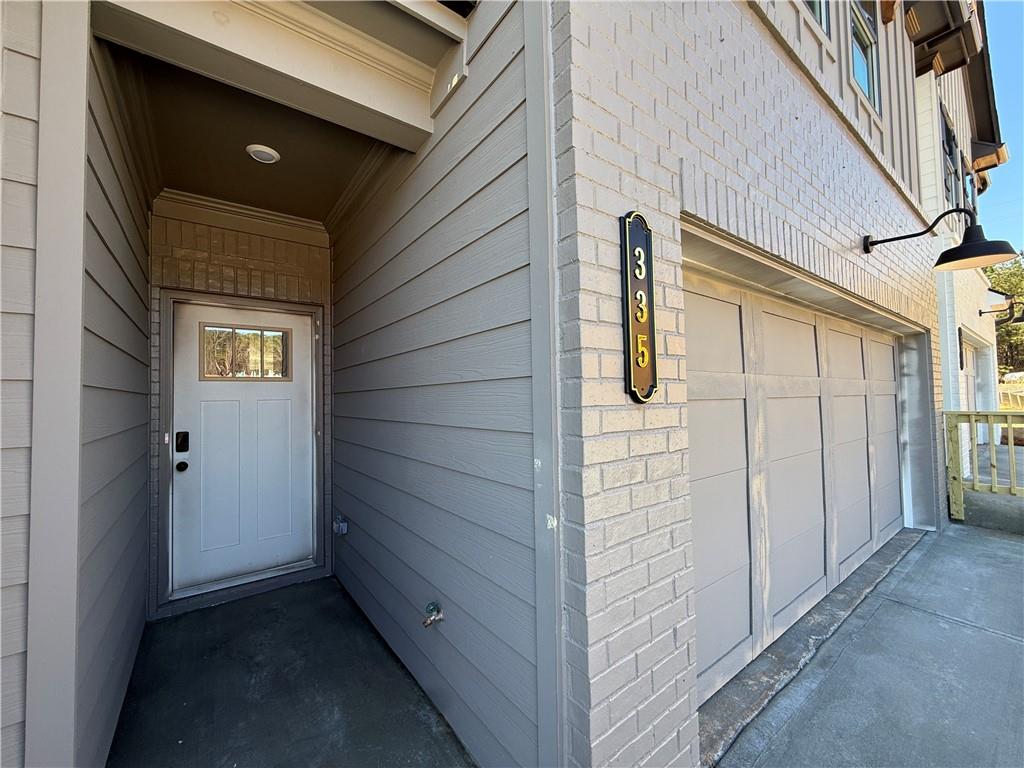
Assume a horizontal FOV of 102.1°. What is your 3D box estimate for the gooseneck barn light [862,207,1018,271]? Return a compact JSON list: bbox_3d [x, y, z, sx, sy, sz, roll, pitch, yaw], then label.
[{"bbox_3d":[2.750,-0.927,2.702,0.355,0.375,0.695,0,-2,-37],"label":"gooseneck barn light"}]

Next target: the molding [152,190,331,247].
[{"bbox_3d":[-1.977,-1.244,3.151,1.150,0.175,0.095,0,-2,-37],"label":"molding"}]

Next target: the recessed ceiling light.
[{"bbox_3d":[-1.475,-1.352,2.462,0.178,0.025,0.178,0,-2,-37],"label":"recessed ceiling light"}]

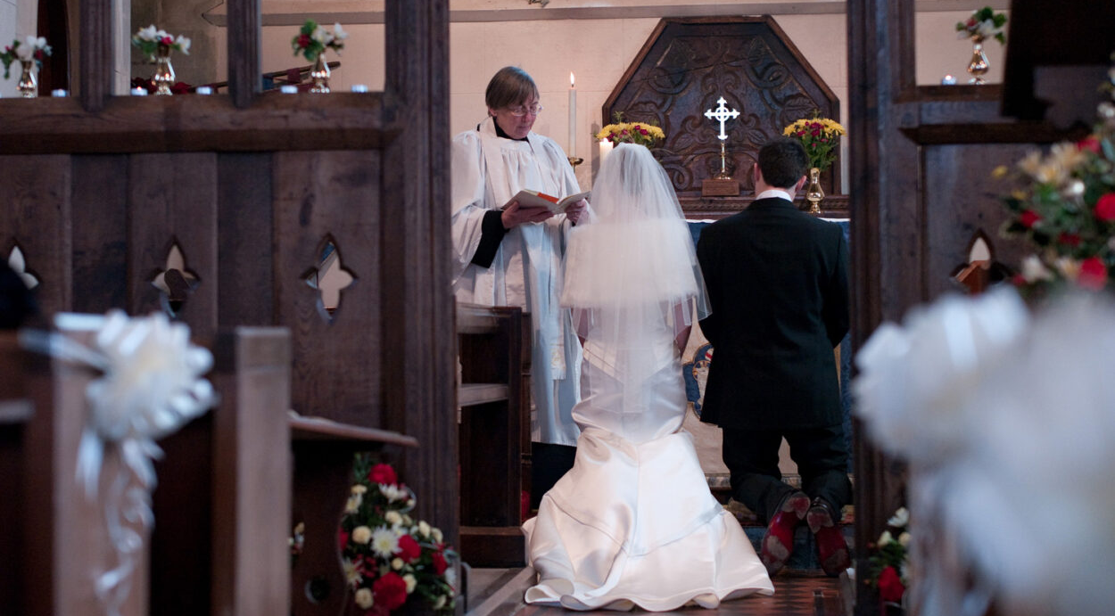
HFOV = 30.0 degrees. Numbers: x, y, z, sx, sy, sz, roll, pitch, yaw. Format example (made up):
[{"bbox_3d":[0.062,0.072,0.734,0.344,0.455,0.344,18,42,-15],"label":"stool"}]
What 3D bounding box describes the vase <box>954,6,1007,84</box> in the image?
[{"bbox_3d":[1.048,-0.649,5.150,0.122,0.188,0.118,0,-1,6],"label":"vase"}]

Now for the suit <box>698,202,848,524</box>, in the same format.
[{"bbox_3d":[0.778,0.178,7.460,0.550,1.160,0.530,0,-1,6],"label":"suit"}]

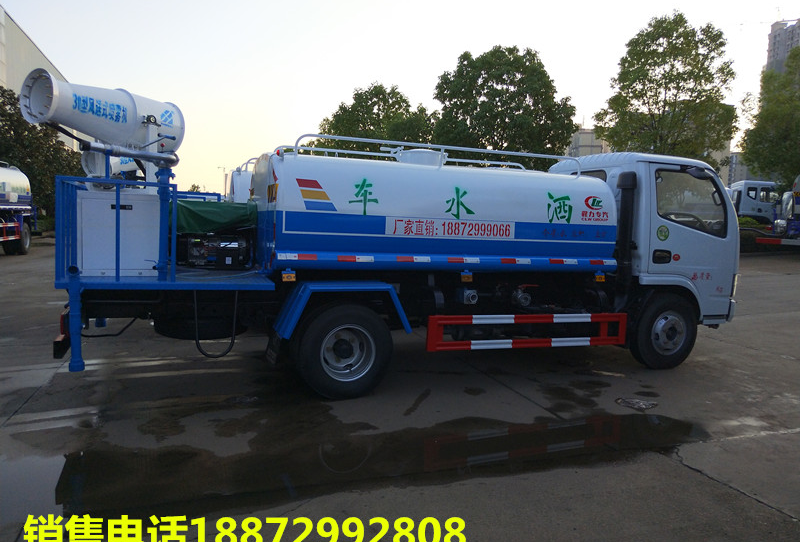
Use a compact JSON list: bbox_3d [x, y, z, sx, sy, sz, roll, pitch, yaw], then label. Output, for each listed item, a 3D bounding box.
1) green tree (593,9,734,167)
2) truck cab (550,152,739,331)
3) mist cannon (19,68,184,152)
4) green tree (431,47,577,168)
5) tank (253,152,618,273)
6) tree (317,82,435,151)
[{"bbox_3d":[10.109,-5.197,22.000,5.500,9.400,5.500,1,4,0],"label":"green tree"},{"bbox_3d":[2.606,-0.369,6.531,1.480,1.730,1.820,0,4,-19],"label":"truck cab"},{"bbox_3d":[-2.373,-1.265,4.700,0.500,0.510,1.170,3,1,27],"label":"mist cannon"},{"bbox_3d":[4.521,-5.257,25.000,6.200,9.000,6.200,1,4,0],"label":"green tree"},{"bbox_3d":[0.242,-0.518,5.723,3.200,1.020,1.820,0,4,-19],"label":"tank"},{"bbox_3d":[-1.376,-5.478,30.000,6.300,8.500,6.300,1,4,0],"label":"tree"}]

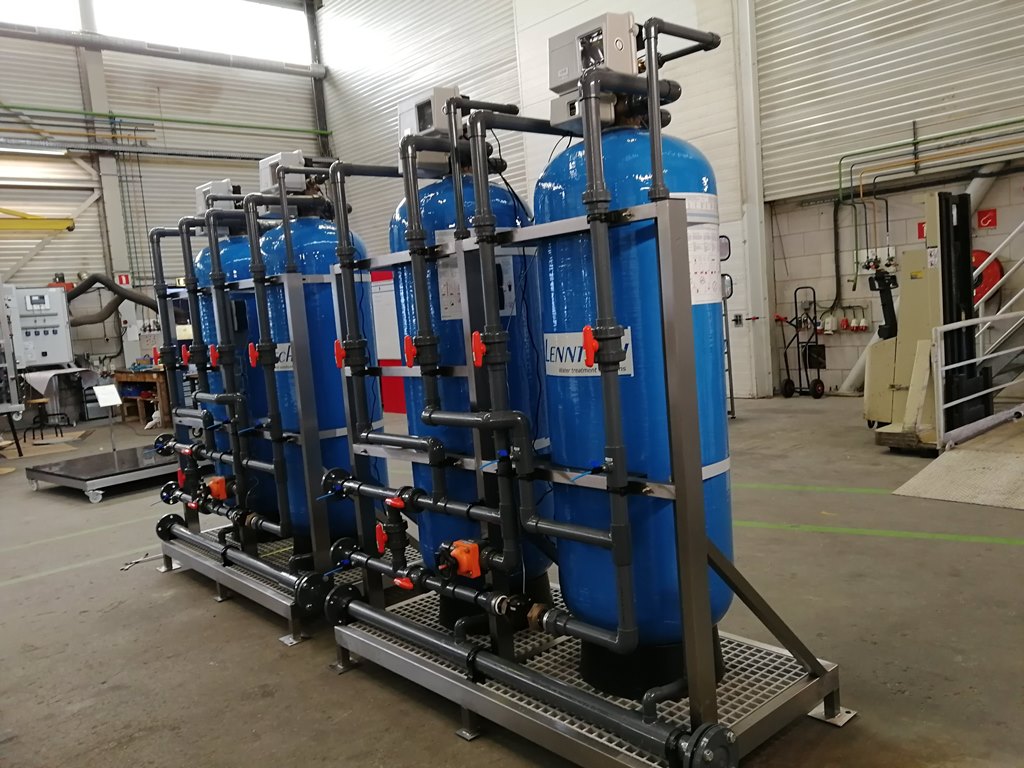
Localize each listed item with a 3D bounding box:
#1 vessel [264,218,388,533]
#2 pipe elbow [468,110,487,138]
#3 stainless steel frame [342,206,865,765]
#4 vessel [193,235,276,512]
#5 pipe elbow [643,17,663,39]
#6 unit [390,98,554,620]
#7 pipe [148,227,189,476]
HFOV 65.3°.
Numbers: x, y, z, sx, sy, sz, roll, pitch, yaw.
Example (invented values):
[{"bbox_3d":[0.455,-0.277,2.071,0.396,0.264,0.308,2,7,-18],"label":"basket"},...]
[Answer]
[{"bbox_3d":[-1.050,0.004,4.474,0.616,1.858,0.616,-9,7,-41],"label":"vessel"},{"bbox_3d":[-0.103,-0.849,2.611,0.082,0.090,0.062,-9,7,-41],"label":"pipe elbow"},{"bbox_3d":[0.130,0.331,3.097,0.985,1.759,1.851,-9,7,-41],"label":"stainless steel frame"},{"bbox_3d":[-1.632,-0.009,5.137,0.616,1.858,0.616,-9,7,-41],"label":"vessel"},{"bbox_3d":[0.372,-0.937,2.100,0.058,0.060,0.046,-9,7,-41],"label":"pipe elbow"},{"bbox_3d":[-0.159,-0.075,3.457,0.616,2.186,0.616,-9,7,-41],"label":"unit"},{"bbox_3d":[-2.157,-0.192,5.049,0.081,1.579,0.074,-9,7,-41],"label":"pipe"}]

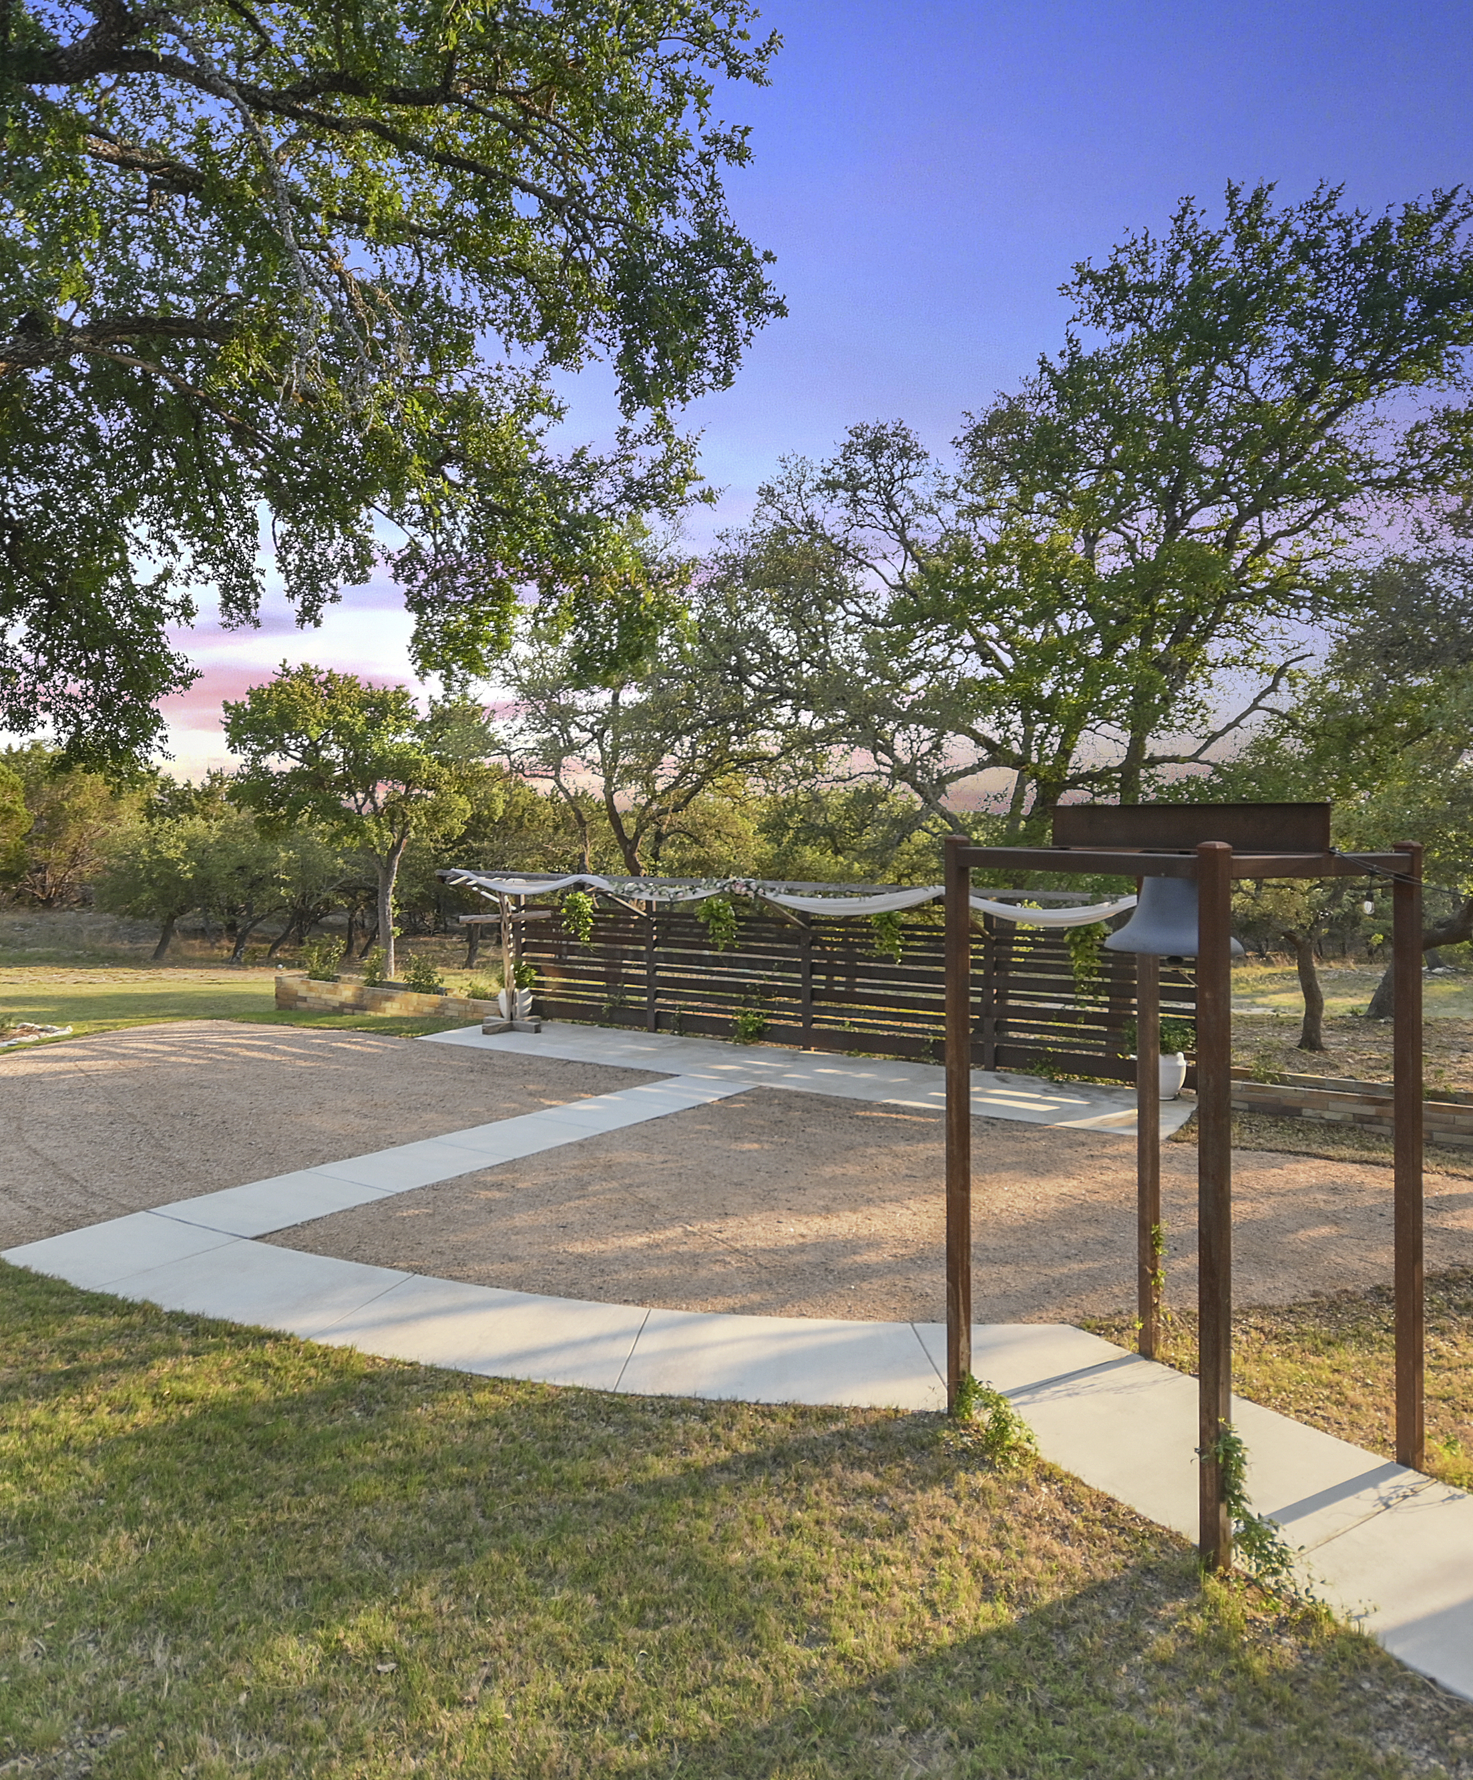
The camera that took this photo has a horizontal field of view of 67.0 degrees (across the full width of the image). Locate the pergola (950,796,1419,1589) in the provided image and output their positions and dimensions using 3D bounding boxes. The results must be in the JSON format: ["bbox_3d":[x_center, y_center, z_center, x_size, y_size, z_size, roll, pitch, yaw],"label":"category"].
[{"bbox_3d":[2.185,1.155,5.560,1.550,3.150,1.600,-2,3,-31],"label":"pergola"}]

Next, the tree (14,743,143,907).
[{"bbox_3d":[-20.700,-1.900,35.000,3.800,5.300,3.800,-2,3,-31],"label":"tree"}]

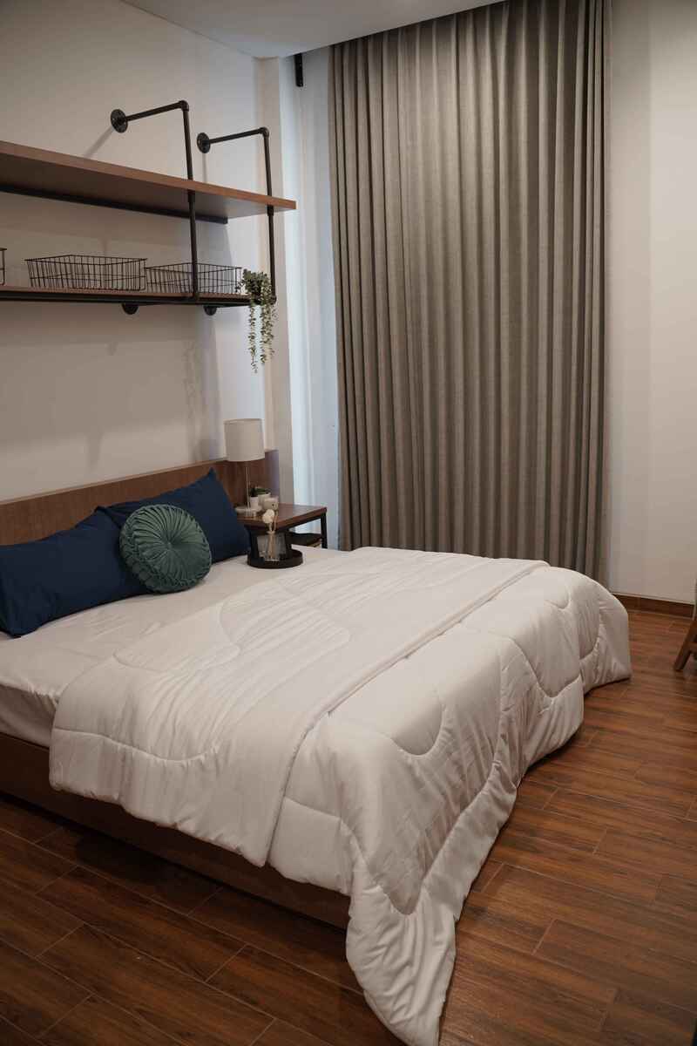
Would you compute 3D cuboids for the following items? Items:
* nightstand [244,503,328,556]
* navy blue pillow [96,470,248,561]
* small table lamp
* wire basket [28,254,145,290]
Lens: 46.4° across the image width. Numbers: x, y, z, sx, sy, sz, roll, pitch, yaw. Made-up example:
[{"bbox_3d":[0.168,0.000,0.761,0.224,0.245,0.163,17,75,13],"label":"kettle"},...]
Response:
[{"bbox_3d":[-0.427,0.184,4.653,0.440,0.500,0.455,6,15,32],"label":"nightstand"},{"bbox_3d":[-0.791,0.014,3.779,0.170,0.460,0.680,-30,-5,34],"label":"navy blue pillow"},{"bbox_3d":[-0.578,-0.316,4.607,0.225,0.505,0.225,-2,12,0],"label":"small table lamp"},{"bbox_3d":[-1.088,-1.033,3.393,0.265,0.127,0.380,6,15,32],"label":"wire basket"}]

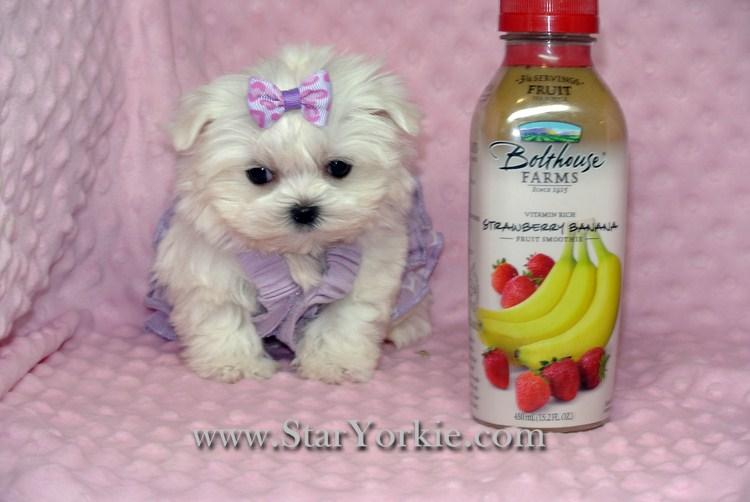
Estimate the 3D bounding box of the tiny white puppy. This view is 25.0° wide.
[{"bbox_3d":[-0.039,-0.024,0.840,0.143,0.154,0.170,0,5,0],"label":"tiny white puppy"}]

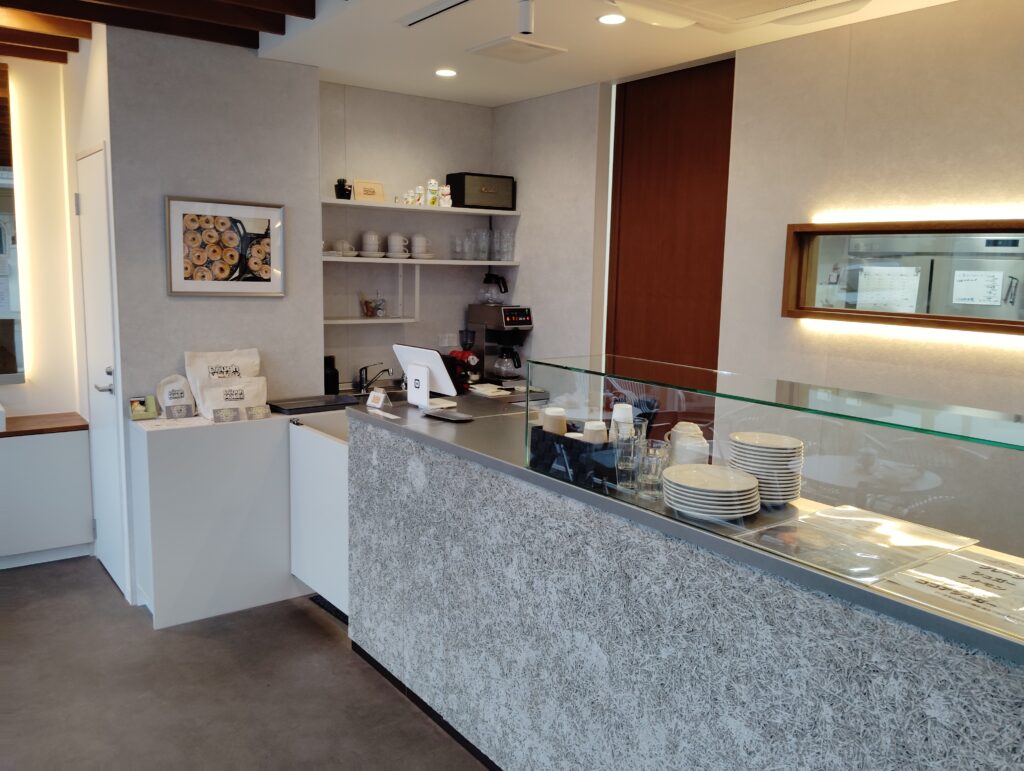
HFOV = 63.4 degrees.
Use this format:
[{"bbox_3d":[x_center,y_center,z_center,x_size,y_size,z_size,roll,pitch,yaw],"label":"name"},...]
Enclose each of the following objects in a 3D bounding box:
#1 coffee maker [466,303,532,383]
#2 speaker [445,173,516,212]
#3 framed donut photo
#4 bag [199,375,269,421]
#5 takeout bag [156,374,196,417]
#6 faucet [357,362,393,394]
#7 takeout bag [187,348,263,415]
[{"bbox_3d":[-0.068,-0.231,4.803,0.205,0.458,0.355,-5,11,-36],"label":"coffee maker"},{"bbox_3d":[-0.172,-1.086,4.675,0.352,0.190,0.184,-5,11,-36],"label":"speaker"},{"bbox_3d":[-1.286,-0.617,3.755,0.523,0.422,0.025,-5,11,-36],"label":"framed donut photo"},{"bbox_3d":[-1.243,0.060,3.694,0.272,0.167,0.120,-5,11,-36],"label":"bag"},{"bbox_3d":[-1.484,0.045,3.668,0.155,0.192,0.085,-5,11,-36],"label":"takeout bag"},{"bbox_3d":[-0.709,-0.035,4.333,0.235,0.184,0.055,8,11,38],"label":"faucet"},{"bbox_3d":[-1.311,-0.013,3.750,0.306,0.288,0.130,-5,11,-36],"label":"takeout bag"}]

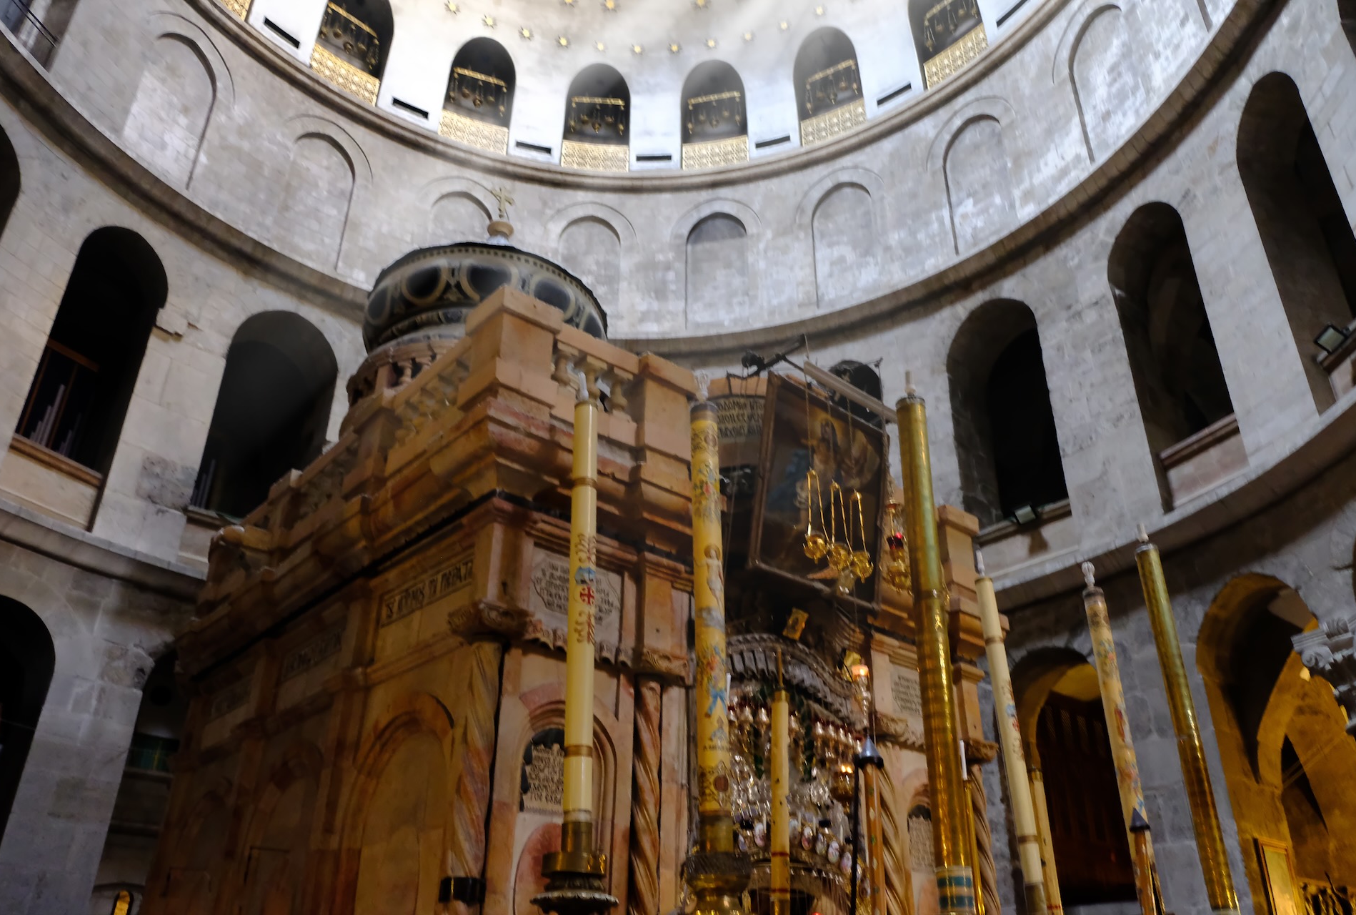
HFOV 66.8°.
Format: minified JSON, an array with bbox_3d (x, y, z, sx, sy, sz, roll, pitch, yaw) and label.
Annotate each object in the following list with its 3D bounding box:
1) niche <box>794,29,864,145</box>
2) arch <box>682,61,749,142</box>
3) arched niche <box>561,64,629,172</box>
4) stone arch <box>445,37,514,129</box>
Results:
[{"bbox_3d":[4.147,-9.781,27.374,1.746,3.941,0.750,-14,-31,26],"label":"niche"},{"bbox_3d":[1.078,-9.714,28.525,1.782,3.054,0.600,-5,-28,10],"label":"arch"},{"bbox_3d":[-2.230,-9.188,28.443,1.760,3.980,0.800,4,-28,-5],"label":"arched niche"},{"bbox_3d":[-5.388,-10.086,27.933,1.746,3.054,0.600,12,-30,-21],"label":"stone arch"}]

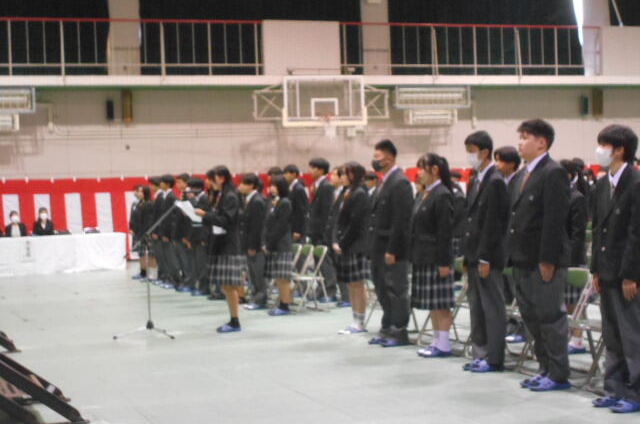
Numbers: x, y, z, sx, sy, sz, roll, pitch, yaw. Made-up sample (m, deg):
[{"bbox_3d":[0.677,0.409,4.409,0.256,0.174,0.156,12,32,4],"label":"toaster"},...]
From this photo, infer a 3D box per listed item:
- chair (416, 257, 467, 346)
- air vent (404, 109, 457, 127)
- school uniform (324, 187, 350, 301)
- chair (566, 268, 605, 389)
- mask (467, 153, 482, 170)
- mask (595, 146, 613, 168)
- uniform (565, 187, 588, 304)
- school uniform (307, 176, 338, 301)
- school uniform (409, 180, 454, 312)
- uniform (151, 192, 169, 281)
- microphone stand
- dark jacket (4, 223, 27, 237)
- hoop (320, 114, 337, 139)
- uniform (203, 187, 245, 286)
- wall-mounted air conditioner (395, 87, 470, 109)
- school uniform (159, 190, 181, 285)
[{"bbox_3d":[1.085,0.742,10.265,0.480,0.770,0.460,-2,1,-19],"label":"chair"},{"bbox_3d":[2.570,-2.199,28.300,1.170,0.380,0.360,-2,0,-18],"label":"air vent"},{"bbox_3d":[0.229,0.369,14.300,0.290,1.330,0.440,-2,1,-17],"label":"school uniform"},{"bbox_3d":[1.781,0.739,8.200,0.480,0.780,0.460,-2,1,-19],"label":"chair"},{"bbox_3d":[1.110,-0.373,8.740,0.085,0.120,0.125,-2,1,-19],"label":"mask"},{"bbox_3d":[1.629,-0.313,7.000,0.090,0.122,0.135,-2,1,-17],"label":"mask"},{"bbox_3d":[1.971,0.255,9.680,0.280,0.950,0.420,-2,1,-19],"label":"uniform"},{"bbox_3d":[0.043,0.323,15.100,0.290,1.470,0.460,-2,1,-19],"label":"school uniform"},{"bbox_3d":[0.892,0.274,9.720,0.290,1.000,0.440,-2,1,-19],"label":"school uniform"},{"bbox_3d":[-2.508,0.364,19.250,0.280,1.400,0.440,-2,1,-19],"label":"uniform"},{"bbox_3d":[-1.675,0.552,11.750,0.600,1.280,0.540,-2,1,-19],"label":"microphone stand"},{"bbox_3d":[-5.807,0.450,23.303,0.420,0.500,0.280,-2,1,-17],"label":"dark jacket"},{"bbox_3d":[0.196,-1.818,25.950,0.450,0.500,0.480,-2,1,0],"label":"hoop"},{"bbox_3d":[-0.941,0.242,11.900,0.360,0.980,0.430,-2,1,-19],"label":"uniform"},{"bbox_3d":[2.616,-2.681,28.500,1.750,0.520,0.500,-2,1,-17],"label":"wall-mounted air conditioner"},{"bbox_3d":[-2.262,0.356,18.400,0.280,1.430,0.440,-2,1,-19],"label":"school uniform"}]

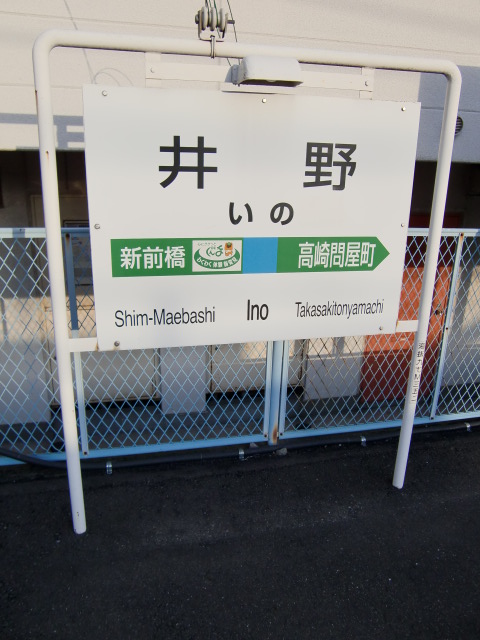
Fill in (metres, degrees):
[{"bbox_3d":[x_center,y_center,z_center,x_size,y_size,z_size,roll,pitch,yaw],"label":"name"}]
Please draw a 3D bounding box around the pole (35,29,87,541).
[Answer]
[{"bbox_3d":[-0.638,0.003,1.856,0.048,1.816,0.048,-3,18,-13],"label":"pole"}]

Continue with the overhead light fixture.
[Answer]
[{"bbox_3d":[0.097,-0.821,1.707,0.198,0.079,0.125,-3,18,-13],"label":"overhead light fixture"}]

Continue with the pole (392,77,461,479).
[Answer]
[{"bbox_3d":[0.782,-0.060,2.199,0.048,1.800,0.048,-3,18,-13],"label":"pole"}]

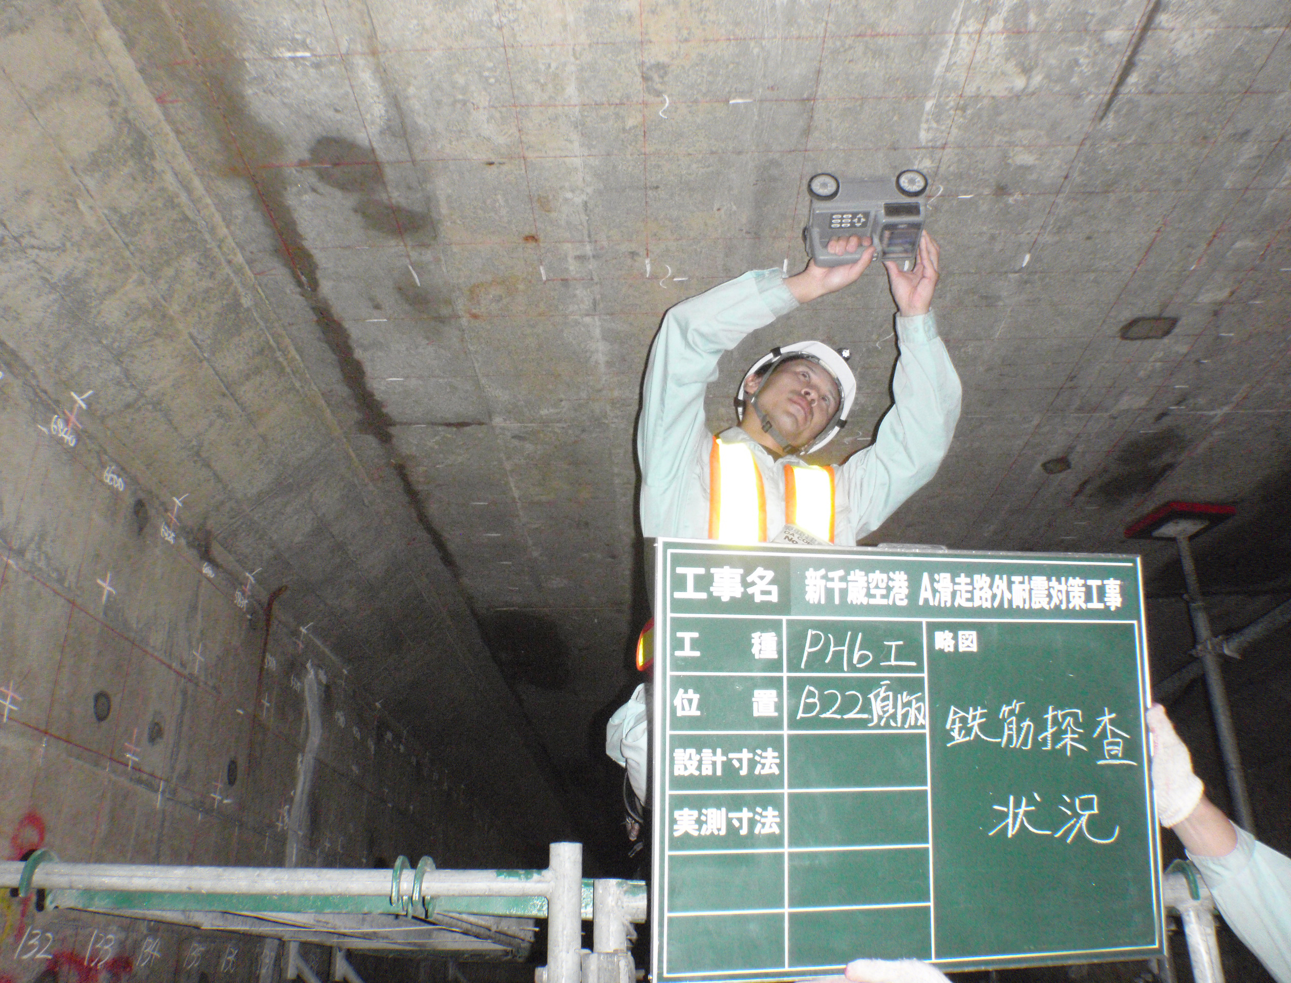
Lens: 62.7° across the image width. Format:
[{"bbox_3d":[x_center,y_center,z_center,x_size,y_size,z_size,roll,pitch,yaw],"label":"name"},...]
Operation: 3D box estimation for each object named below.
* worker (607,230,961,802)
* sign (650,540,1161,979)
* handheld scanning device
[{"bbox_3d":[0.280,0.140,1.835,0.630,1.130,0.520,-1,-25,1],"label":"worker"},{"bbox_3d":[0.297,0.286,1.158,0.600,0.450,0.018,3,-9,-14],"label":"sign"},{"bbox_3d":[0.392,-0.478,1.883,0.210,0.125,0.142,-1,-37,1],"label":"handheld scanning device"}]

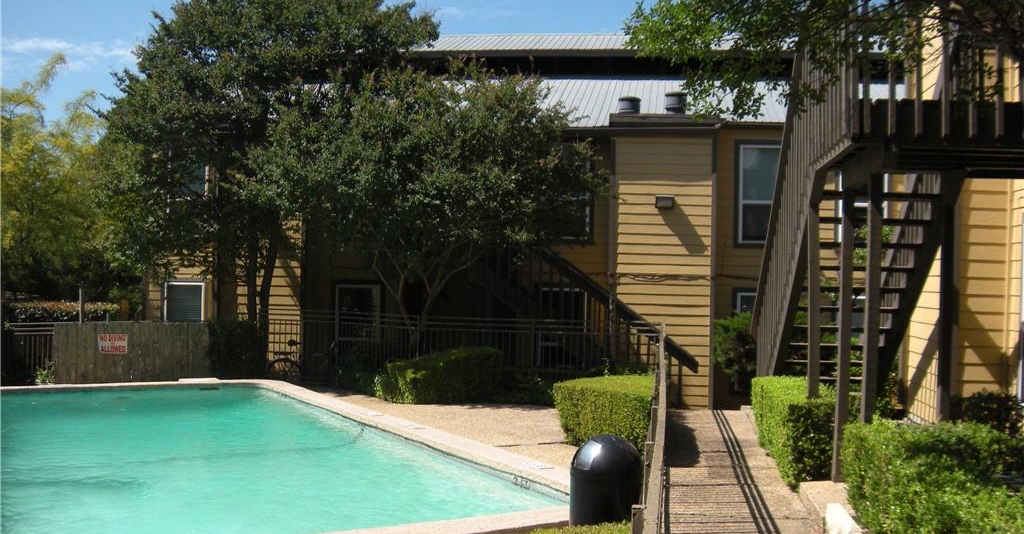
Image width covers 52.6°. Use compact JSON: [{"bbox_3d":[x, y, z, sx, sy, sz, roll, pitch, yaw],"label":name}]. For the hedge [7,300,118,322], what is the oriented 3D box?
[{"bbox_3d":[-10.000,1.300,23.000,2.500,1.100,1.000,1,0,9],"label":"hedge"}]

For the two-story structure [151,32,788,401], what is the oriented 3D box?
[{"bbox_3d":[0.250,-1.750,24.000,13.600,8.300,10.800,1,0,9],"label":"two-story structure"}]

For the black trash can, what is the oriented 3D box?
[{"bbox_3d":[0.690,1.660,7.550,0.530,0.870,0.530,1,0,0],"label":"black trash can"}]

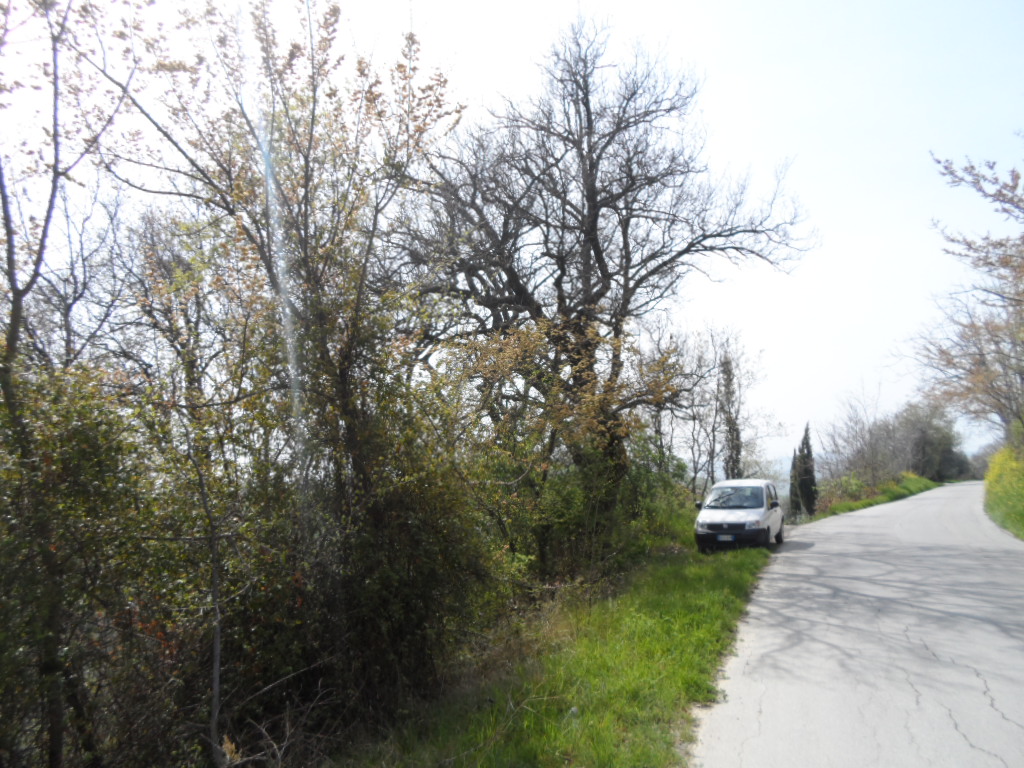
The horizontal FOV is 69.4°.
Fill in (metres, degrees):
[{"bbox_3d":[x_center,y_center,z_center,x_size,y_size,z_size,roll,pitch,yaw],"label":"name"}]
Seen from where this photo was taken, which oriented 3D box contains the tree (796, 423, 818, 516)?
[{"bbox_3d":[10.917,3.178,27.212,0.740,3.527,0.740,-3,-7,22],"label":"tree"}]

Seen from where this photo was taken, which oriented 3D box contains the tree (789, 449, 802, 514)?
[{"bbox_3d":[10.613,3.732,27.658,0.480,2.632,0.480,-3,-7,22],"label":"tree"}]

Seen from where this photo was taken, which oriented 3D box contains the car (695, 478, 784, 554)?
[{"bbox_3d":[5.282,3.017,17.069,1.620,1.540,3.540,-5,-7,27],"label":"car"}]

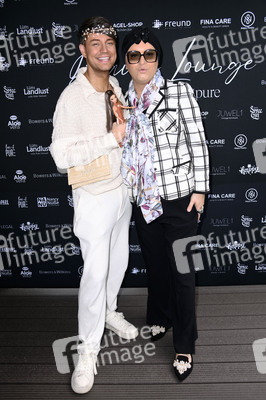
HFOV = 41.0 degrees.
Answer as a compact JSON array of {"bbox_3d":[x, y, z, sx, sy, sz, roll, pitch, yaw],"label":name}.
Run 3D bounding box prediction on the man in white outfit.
[{"bbox_3d":[-0.160,0.035,1.830,0.510,1.775,0.560,-6,16,-13],"label":"man in white outfit"}]

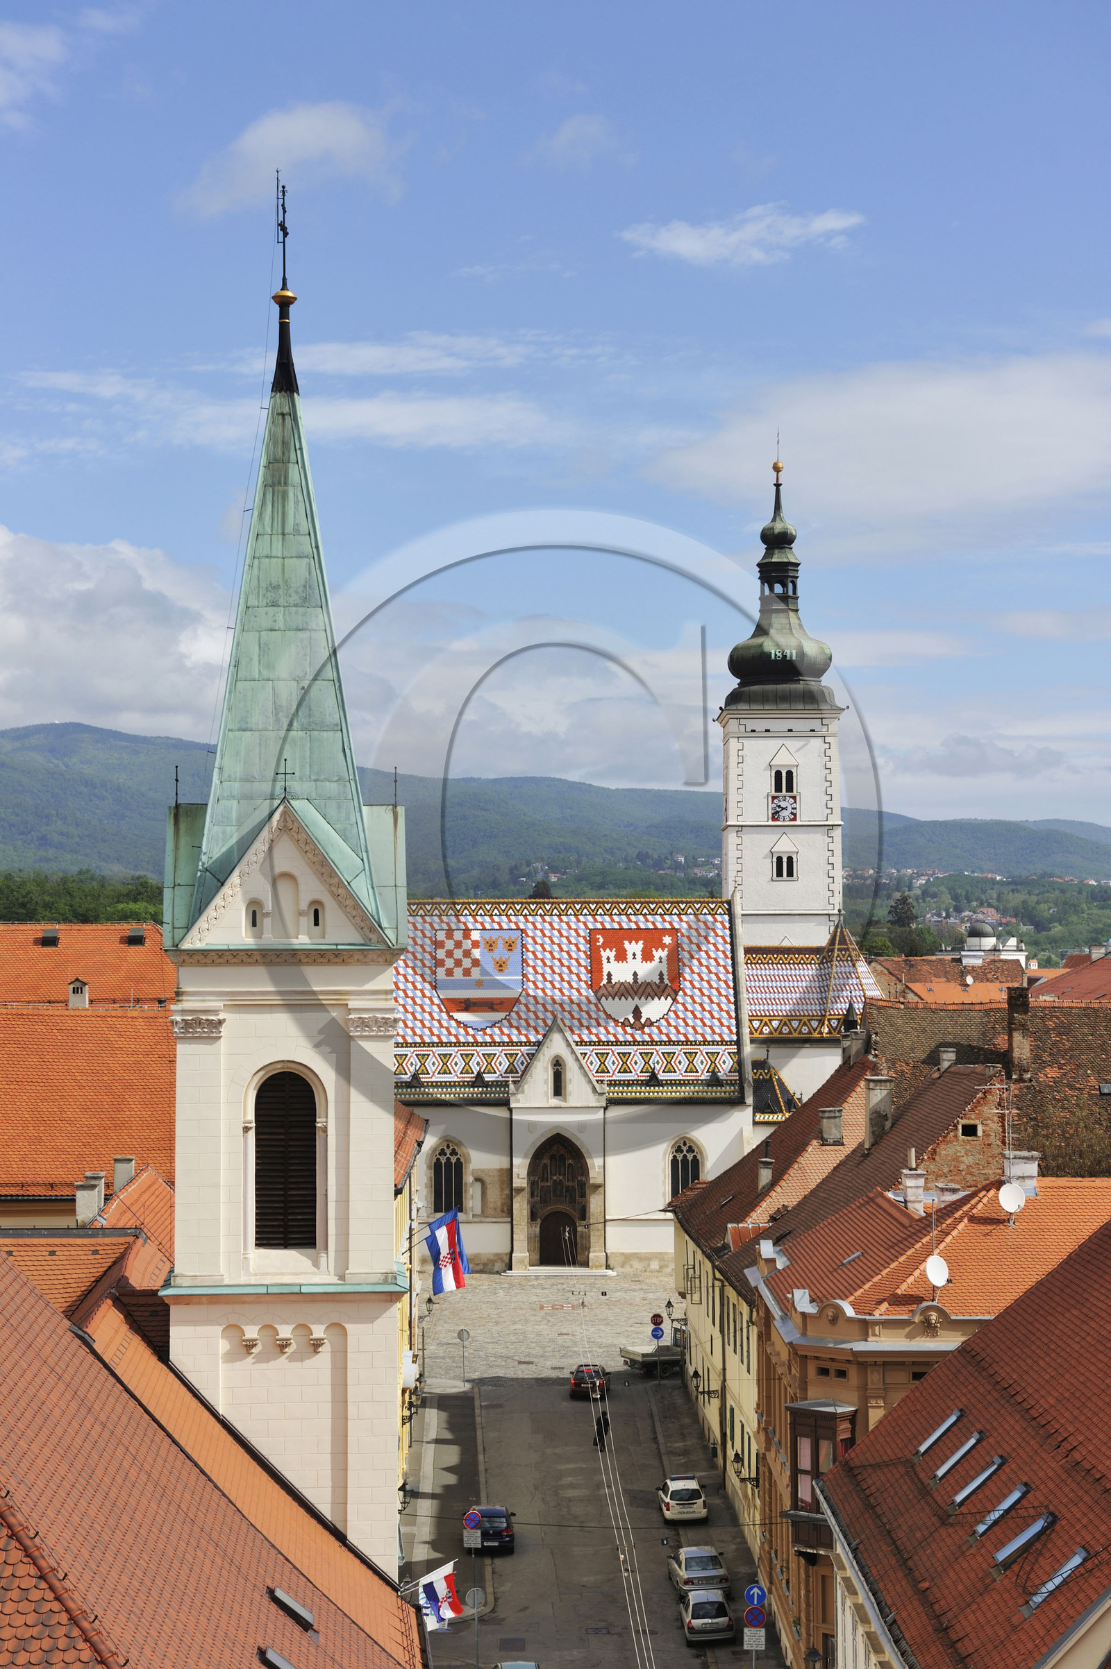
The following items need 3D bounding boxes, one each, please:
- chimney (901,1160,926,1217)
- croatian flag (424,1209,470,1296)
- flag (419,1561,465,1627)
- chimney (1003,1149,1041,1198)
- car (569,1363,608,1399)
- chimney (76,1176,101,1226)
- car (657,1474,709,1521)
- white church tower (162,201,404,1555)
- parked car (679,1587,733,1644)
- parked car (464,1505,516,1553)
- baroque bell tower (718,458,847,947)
[{"bbox_3d":[12.291,12.140,98.500,0.800,1.950,0.720,0,-2,0],"label":"chimney"},{"bbox_3d":[-4.379,16.930,116.000,1.720,3.200,0.500,0,-2,0],"label":"croatian flag"},{"bbox_3d":[-2.914,19.733,74.500,1.120,1.500,0.400,0,-2,0],"label":"flag"},{"bbox_3d":[15.130,11.002,93.400,1.200,1.600,0.750,0,-2,0],"label":"chimney"},{"bbox_3d":[1.656,26.529,139.816,1.750,1.470,4.350,0,-1,3],"label":"car"},{"bbox_3d":[-15.535,12.247,95.500,0.800,1.650,0.720,0,-2,0],"label":"chimney"},{"bbox_3d":[5.035,25.961,113.017,1.750,1.550,4.400,0,-1,-1],"label":"car"},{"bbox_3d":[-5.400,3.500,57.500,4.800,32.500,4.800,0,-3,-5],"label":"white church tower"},{"bbox_3d":[5.026,25.663,94.816,1.670,1.430,3.800,0,-1,-1],"label":"parked car"},{"bbox_3d":[-2.404,25.884,107.316,1.790,1.480,4.200,0,-1,-2],"label":"parked car"},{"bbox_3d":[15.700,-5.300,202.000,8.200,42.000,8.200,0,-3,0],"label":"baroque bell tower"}]

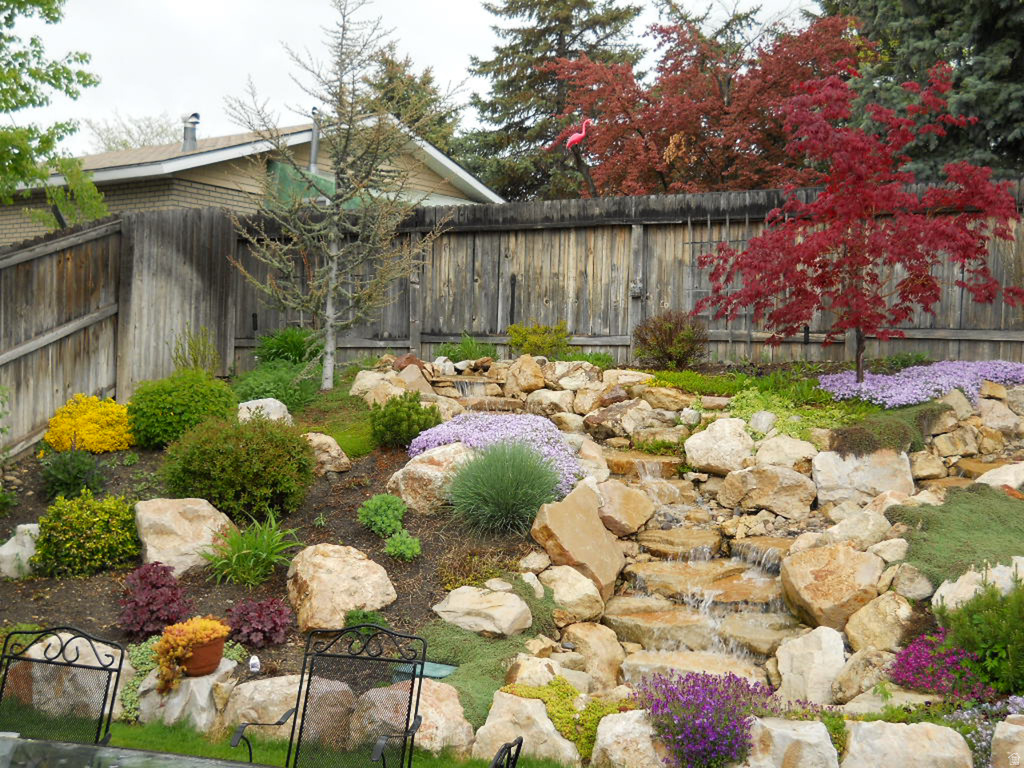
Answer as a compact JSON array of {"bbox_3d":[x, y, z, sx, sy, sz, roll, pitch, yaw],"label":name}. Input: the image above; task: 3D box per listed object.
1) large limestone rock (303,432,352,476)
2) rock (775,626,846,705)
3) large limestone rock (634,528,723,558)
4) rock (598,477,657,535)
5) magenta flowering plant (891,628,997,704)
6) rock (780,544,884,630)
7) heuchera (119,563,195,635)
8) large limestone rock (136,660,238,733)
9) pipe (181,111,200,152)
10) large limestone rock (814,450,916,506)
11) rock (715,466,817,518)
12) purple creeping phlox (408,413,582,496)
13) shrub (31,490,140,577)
[{"bbox_3d":[-1.546,0.579,10.850,0.470,0.360,0.400,2,-1,-8],"label":"large limestone rock"},{"bbox_3d":[1.605,1.514,7.000,0.372,0.390,0.320,2,1,13],"label":"rock"},{"bbox_3d":[1.187,1.129,9.231,0.592,0.143,0.459,2,1,8],"label":"large limestone rock"},{"bbox_3d":[0.798,0.861,9.150,0.391,0.363,0.360,2,1,5],"label":"rock"},{"bbox_3d":[2.359,1.539,7.140,0.552,0.331,0.490,2,2,19],"label":"magenta flowering plant"},{"bbox_3d":[1.945,1.244,7.900,0.606,0.497,0.520,2,1,24],"label":"rock"},{"bbox_3d":[-2.136,1.297,7.800,0.426,0.420,0.420,1,1,-15],"label":"heuchera"},{"bbox_3d":[-1.814,1.753,7.300,0.540,0.370,0.470,2,-1,-14],"label":"large limestone rock"},{"bbox_3d":[-4.434,-3.467,17.952,0.261,0.520,0.255,1,1,-14],"label":"pipe"},{"bbox_3d":[2.674,0.719,9.900,0.770,0.440,0.500,1,-1,15],"label":"large limestone rock"},{"bbox_3d":[1.940,0.814,9.894,0.717,0.366,0.510,2,1,11],"label":"rock"},{"bbox_3d":[-0.126,0.558,10.600,1.400,0.580,1.150,2,-1,-1],"label":"purple creeping phlox"},{"bbox_3d":[-3.087,1.082,9.435,0.758,0.617,0.734,1,2,-18],"label":"shrub"}]

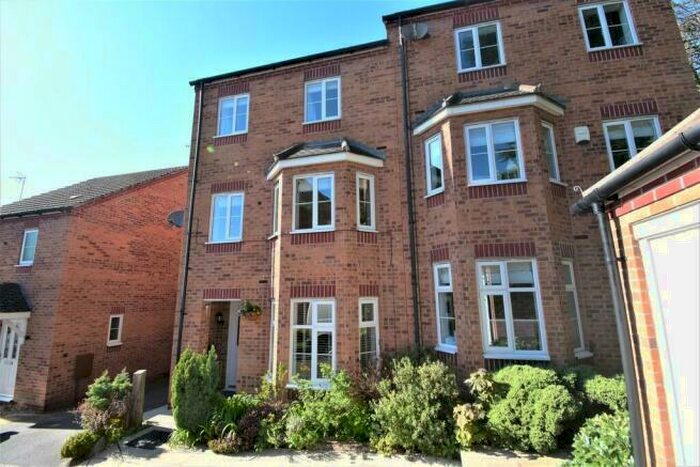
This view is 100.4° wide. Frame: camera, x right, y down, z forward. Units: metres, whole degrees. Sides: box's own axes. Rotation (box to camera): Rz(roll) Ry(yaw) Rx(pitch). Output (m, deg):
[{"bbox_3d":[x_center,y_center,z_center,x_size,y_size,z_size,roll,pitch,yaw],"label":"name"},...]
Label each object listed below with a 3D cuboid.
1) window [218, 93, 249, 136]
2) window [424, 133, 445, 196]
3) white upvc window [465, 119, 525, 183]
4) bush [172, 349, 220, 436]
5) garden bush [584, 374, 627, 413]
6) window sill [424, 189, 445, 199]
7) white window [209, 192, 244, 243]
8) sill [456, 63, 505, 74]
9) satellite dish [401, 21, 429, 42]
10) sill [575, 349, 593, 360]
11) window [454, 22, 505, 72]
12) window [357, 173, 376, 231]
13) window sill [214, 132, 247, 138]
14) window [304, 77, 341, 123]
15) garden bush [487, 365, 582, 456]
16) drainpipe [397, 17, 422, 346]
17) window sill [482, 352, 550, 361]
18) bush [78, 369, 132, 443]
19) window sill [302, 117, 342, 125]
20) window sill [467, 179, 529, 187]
[{"bbox_3d":[-2.848,-2.887,7.198,0.881,1.070,0.090,-3,-11,13],"label":"window"},{"bbox_3d":[1.571,-1.271,5.465,0.110,1.140,0.420,6,-12,-33],"label":"window"},{"bbox_3d":[2.435,-1.374,4.978,0.880,1.140,0.120,-3,-11,13],"label":"white upvc window"},{"bbox_3d":[-2.768,2.728,5.267,0.750,1.350,0.700,-3,-11,13],"label":"bush"},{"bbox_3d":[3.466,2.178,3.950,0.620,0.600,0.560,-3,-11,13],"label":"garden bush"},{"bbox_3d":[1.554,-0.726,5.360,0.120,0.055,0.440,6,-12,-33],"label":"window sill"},{"bbox_3d":[-2.785,-0.362,6.582,0.880,1.170,0.110,-3,-11,13],"label":"white window"},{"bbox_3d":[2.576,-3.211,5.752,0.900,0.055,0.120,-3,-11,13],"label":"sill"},{"bbox_3d":[1.324,-4.080,5.918,0.500,0.420,0.320,-3,-11,13],"label":"satellite dish"},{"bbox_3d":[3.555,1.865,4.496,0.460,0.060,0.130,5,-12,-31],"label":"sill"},{"bbox_3d":[2.639,-3.815,5.944,0.890,1.030,0.120,-3,-11,13],"label":"window"},{"bbox_3d":[0.301,-0.610,5.715,0.440,1.160,0.120,6,-12,-31],"label":"window"},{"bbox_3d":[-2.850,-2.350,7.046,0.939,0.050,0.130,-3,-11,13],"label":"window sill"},{"bbox_3d":[-0.621,-2.960,6.506,0.880,1.070,0.110,-3,-11,13],"label":"window"},{"bbox_3d":[2.343,2.197,3.796,1.000,0.920,0.820,-3,-11,13],"label":"garden bush"},{"bbox_3d":[1.182,-0.769,5.676,0.080,7.896,0.090,-3,-11,13],"label":"drainpipe"},{"bbox_3d":[2.514,1.869,4.427,0.919,0.060,0.130,-3,-11,13],"label":"window sill"},{"bbox_3d":[-4.388,3.008,5.250,0.760,1.000,0.720,-3,-11,13],"label":"bush"},{"bbox_3d":[-0.608,-2.499,6.521,0.894,0.050,0.130,-3,-11,13],"label":"window sill"},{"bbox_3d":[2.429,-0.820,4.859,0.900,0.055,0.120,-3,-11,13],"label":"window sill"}]

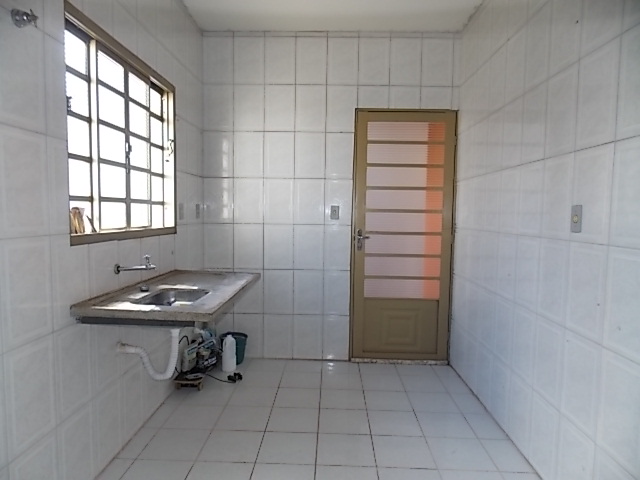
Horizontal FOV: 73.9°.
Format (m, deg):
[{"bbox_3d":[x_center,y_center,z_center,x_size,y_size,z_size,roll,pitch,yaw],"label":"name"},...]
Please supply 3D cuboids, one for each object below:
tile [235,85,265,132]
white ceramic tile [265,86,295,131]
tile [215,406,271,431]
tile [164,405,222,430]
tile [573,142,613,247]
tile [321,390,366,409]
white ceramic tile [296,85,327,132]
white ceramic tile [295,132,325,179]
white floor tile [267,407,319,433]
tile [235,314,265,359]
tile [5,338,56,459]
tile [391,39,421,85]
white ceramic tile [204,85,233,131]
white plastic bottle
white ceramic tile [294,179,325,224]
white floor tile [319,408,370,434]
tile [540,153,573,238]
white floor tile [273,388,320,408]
[{"bbox_3d":[-0.589,-1.095,3.528,0.254,0.380,0.014,1,4,1],"label":"tile"},{"bbox_3d":[-0.332,-1.091,3.523,0.254,0.380,0.014,1,4,1],"label":"white ceramic tile"},{"bbox_3d":[-0.465,1.100,2.617,0.302,0.010,0.305,1,4,2],"label":"tile"},{"bbox_3d":[-0.770,1.094,2.625,0.302,0.010,0.305,1,4,2],"label":"tile"},{"bbox_3d":[1.105,-0.180,1.725,0.010,0.385,0.257,1,4,1],"label":"tile"},{"bbox_3d":[0.156,1.094,2.908,0.302,0.010,0.306,1,4,2],"label":"tile"},{"bbox_3d":[-0.079,-1.115,3.620,0.264,0.394,0.010,1,4,2],"label":"white ceramic tile"},{"bbox_3d":[-0.084,-0.718,3.613,0.261,0.391,0.010,1,4,1],"label":"white ceramic tile"},{"bbox_3d":[-0.161,1.106,2.608,0.302,0.010,0.305,1,4,2],"label":"white floor tile"},{"bbox_3d":[-0.617,0.818,3.659,0.254,0.380,0.014,1,4,1],"label":"tile"},{"bbox_3d":[-1.080,0.575,1.591,0.010,0.385,0.256,1,4,2],"label":"tile"},{"bbox_3d":[0.719,-1.494,3.571,0.264,0.394,0.010,1,4,2],"label":"tile"},{"bbox_3d":[-0.860,-1.123,3.607,0.261,0.391,0.010,1,4,1],"label":"white ceramic tile"},{"bbox_3d":[-0.718,0.897,3.382,0.112,0.278,0.112,1,4,1],"label":"white plastic bottle"},{"bbox_3d":[-0.090,-0.322,3.578,0.255,0.382,0.010,1,4,2],"label":"white ceramic tile"},{"bbox_3d":[0.144,1.109,2.593,0.302,0.014,0.304,1,4,2],"label":"white floor tile"},{"bbox_3d":[1.131,-0.203,2.023,0.010,0.394,0.264,1,4,1],"label":"tile"},{"bbox_3d":[-0.150,1.084,2.909,0.302,0.014,0.304,1,4,2],"label":"white floor tile"}]

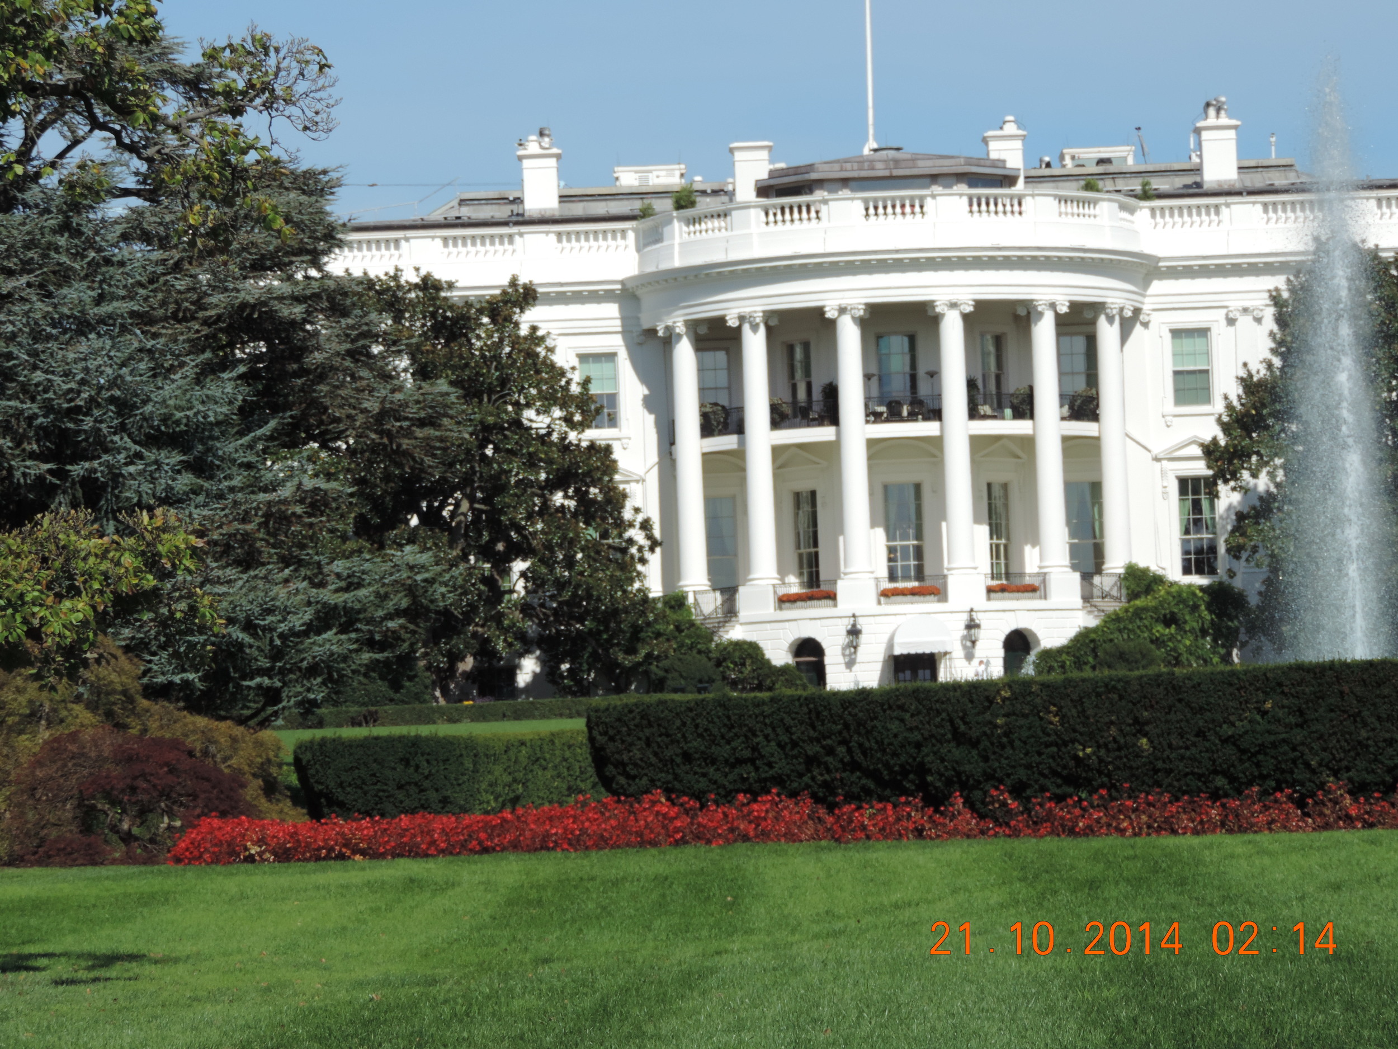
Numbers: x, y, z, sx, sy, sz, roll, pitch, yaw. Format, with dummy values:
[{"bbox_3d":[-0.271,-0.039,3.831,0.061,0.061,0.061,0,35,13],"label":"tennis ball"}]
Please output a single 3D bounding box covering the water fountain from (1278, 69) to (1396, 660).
[{"bbox_3d":[8.848,-1.594,95.000,1.900,9.500,1.900,-2,-3,5],"label":"water fountain"}]

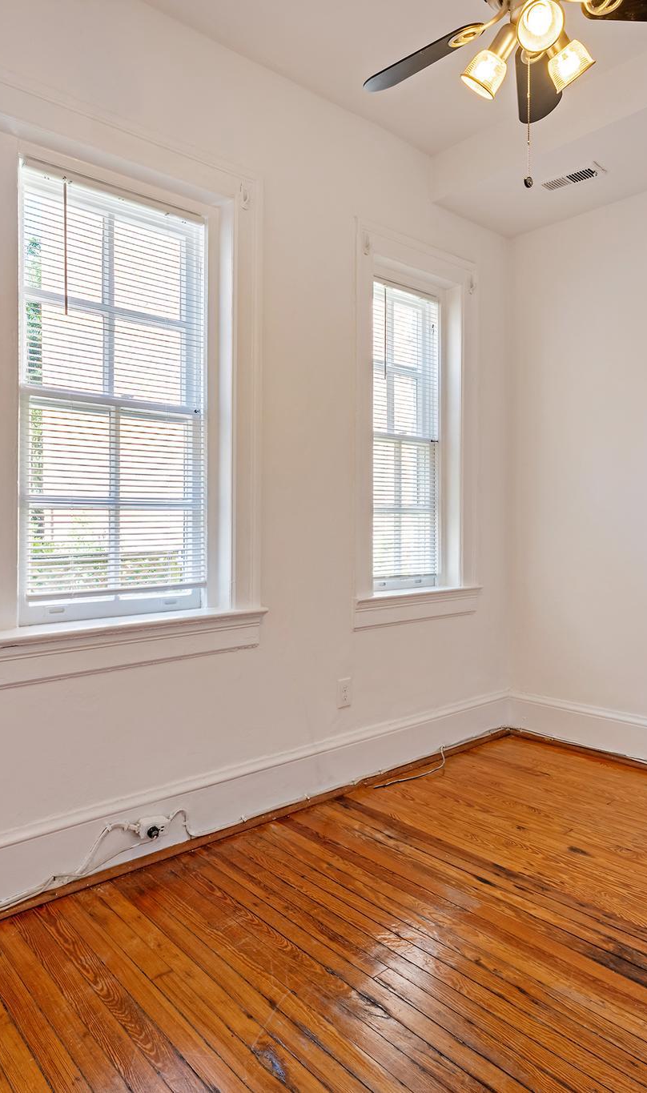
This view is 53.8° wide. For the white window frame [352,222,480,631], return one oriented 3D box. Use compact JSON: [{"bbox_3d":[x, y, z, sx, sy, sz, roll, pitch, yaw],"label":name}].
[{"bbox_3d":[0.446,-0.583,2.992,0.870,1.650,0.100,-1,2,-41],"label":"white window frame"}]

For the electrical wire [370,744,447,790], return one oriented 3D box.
[{"bbox_3d":[0.415,1.013,2.921,0.510,0.065,0.080,-1,2,-41],"label":"electrical wire"}]

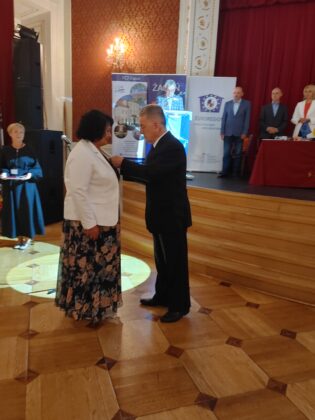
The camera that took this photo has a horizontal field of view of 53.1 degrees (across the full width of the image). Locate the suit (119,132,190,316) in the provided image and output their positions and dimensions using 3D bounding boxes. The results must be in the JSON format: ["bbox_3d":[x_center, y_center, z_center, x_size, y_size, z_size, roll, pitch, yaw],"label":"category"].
[{"bbox_3d":[-0.030,0.135,2.654,0.580,1.500,0.500,3,12,2],"label":"suit"}]

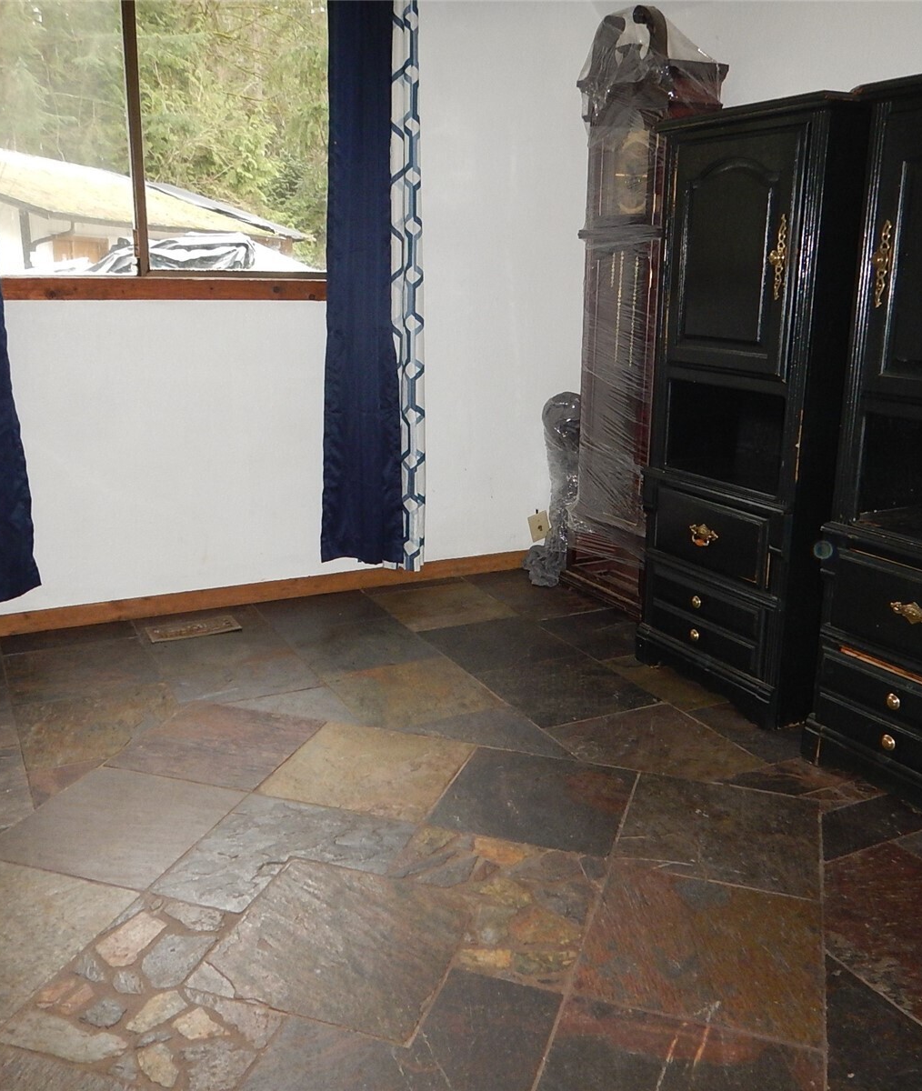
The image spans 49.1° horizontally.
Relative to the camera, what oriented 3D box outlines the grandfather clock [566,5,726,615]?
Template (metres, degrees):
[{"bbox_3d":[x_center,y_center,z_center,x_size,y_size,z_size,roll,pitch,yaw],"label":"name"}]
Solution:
[{"bbox_3d":[0.643,-0.792,3.619,0.261,2.030,0.597,-6,16,-25],"label":"grandfather clock"}]

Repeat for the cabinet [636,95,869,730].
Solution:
[{"bbox_3d":[0.909,-0.370,2.875,0.462,1.598,0.639,-6,16,-25],"label":"cabinet"}]

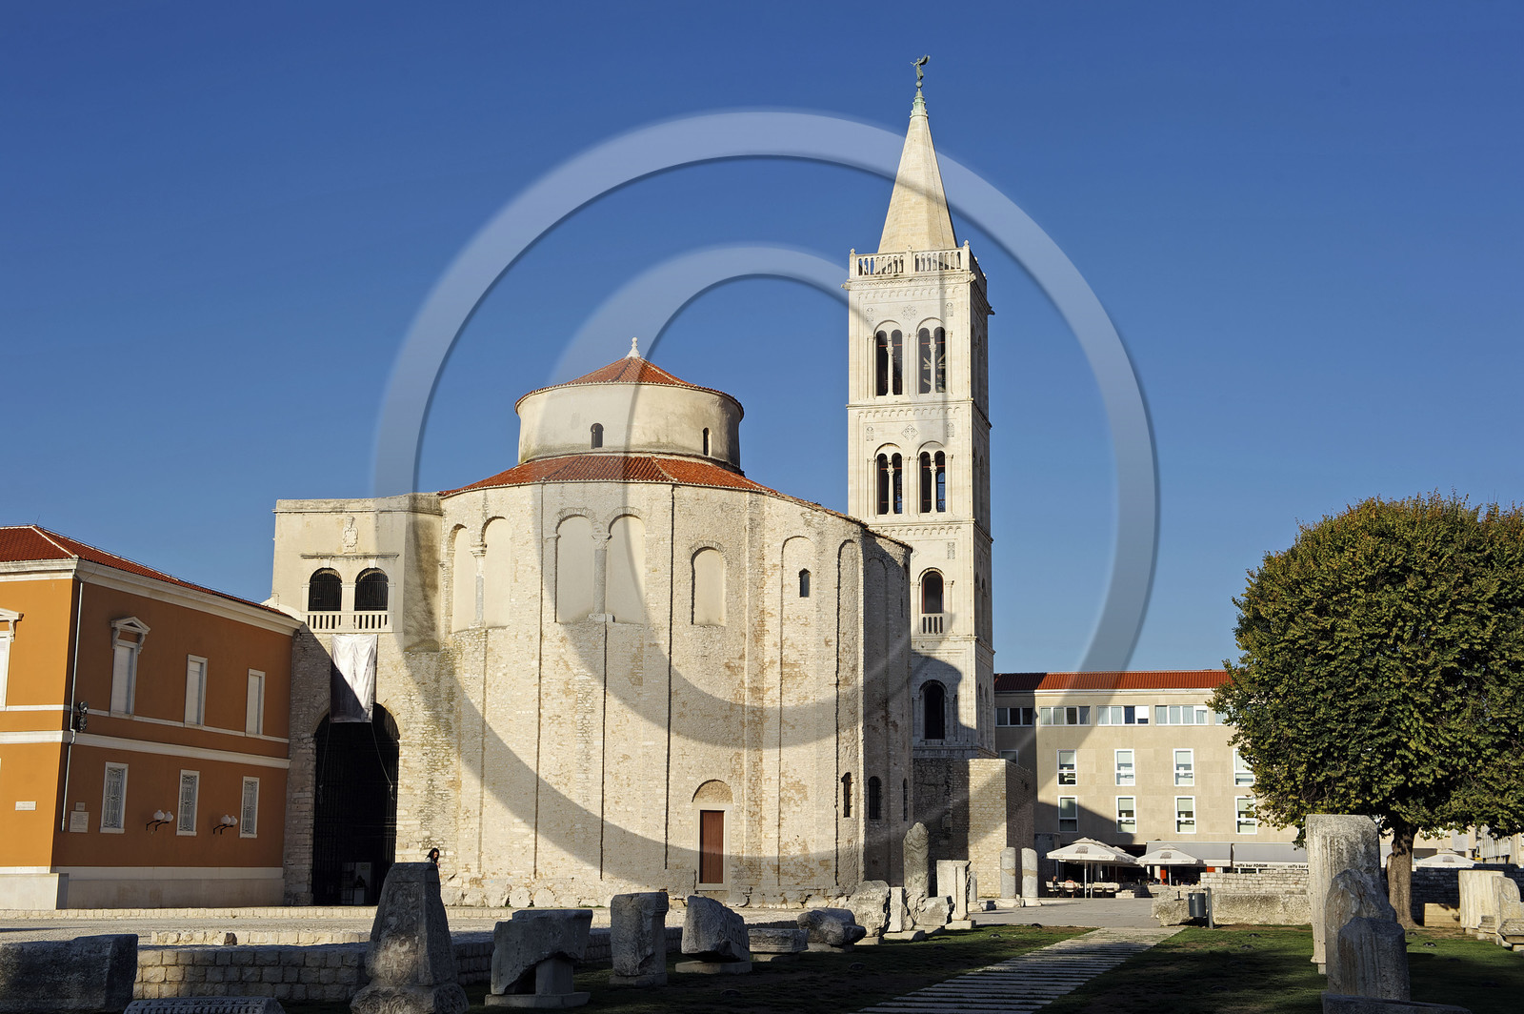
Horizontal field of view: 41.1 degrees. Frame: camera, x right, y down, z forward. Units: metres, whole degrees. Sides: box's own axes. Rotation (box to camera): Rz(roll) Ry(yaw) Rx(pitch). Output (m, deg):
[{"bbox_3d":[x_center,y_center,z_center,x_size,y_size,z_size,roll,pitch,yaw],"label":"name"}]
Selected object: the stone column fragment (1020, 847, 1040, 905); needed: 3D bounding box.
[{"bbox_3d":[10.861,14.981,82.300,0.713,2.313,0.677,-2,-10,13],"label":"stone column fragment"}]

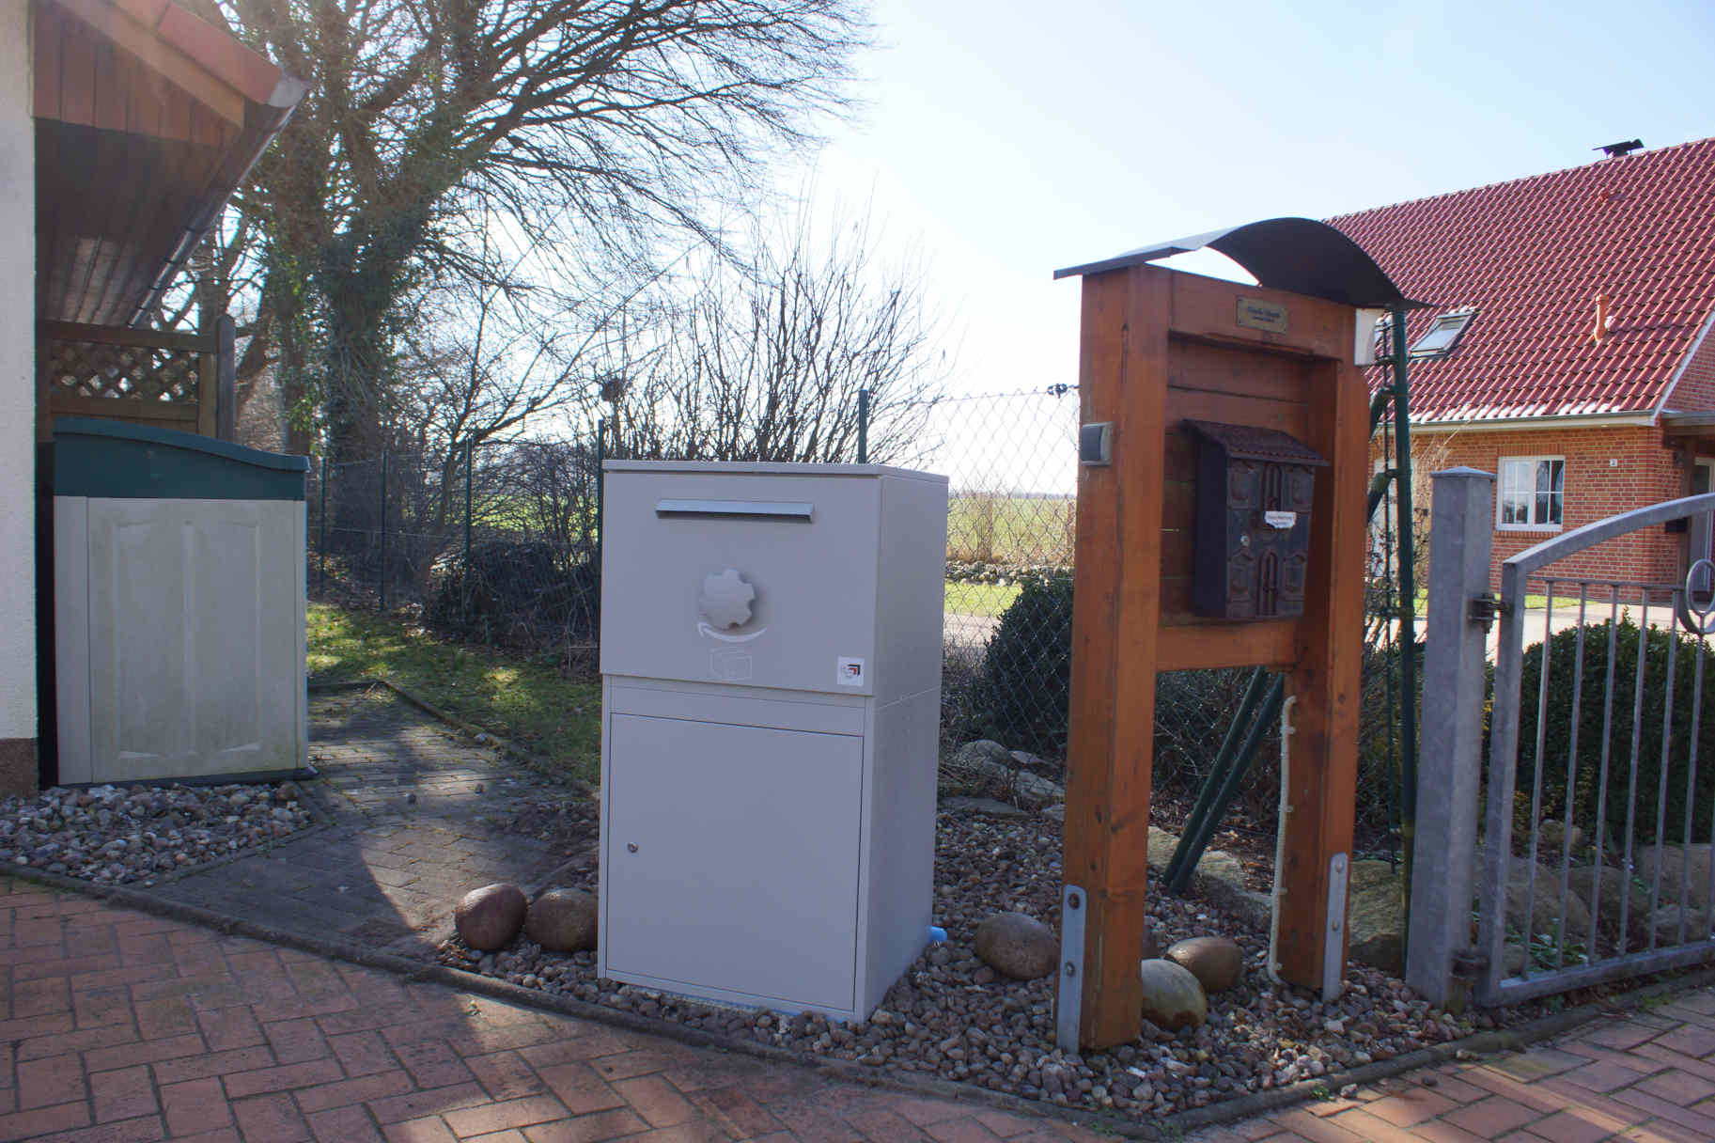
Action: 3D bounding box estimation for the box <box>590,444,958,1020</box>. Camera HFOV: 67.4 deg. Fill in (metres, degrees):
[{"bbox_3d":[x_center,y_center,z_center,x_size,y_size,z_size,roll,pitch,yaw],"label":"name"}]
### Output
[{"bbox_3d":[-0.185,0.337,2.946,0.635,1.141,0.515,3,3,20],"label":"box"}]

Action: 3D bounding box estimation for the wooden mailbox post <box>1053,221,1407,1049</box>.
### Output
[{"bbox_3d":[0.840,0.129,2.801,0.922,1.712,0.304,0,3,-37],"label":"wooden mailbox post"}]

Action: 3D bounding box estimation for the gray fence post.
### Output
[{"bbox_3d":[1.356,0.376,2.939,0.092,1.225,0.092,0,3,-26],"label":"gray fence post"}]

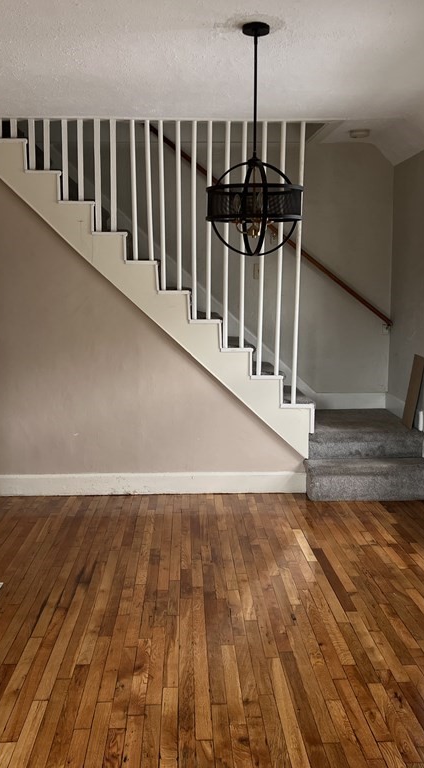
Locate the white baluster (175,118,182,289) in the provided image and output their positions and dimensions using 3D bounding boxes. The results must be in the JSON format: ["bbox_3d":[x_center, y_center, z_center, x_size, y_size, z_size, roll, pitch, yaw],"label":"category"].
[{"bbox_3d":[-0.228,-1.228,5.315,0.032,1.142,0.032,0,6,-2],"label":"white baluster"}]

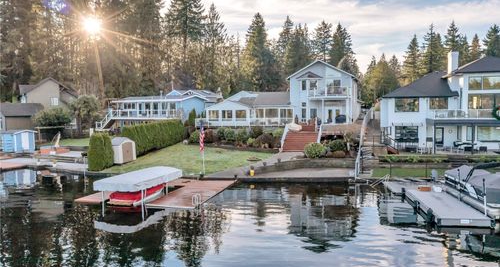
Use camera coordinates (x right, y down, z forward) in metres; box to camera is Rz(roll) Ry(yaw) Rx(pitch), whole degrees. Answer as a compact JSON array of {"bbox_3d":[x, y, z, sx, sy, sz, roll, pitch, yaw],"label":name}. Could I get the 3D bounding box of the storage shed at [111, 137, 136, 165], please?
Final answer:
[{"bbox_3d":[-11.590,1.405,34.822,1.800,2.350,2.400,0,3,10],"label":"storage shed"}]

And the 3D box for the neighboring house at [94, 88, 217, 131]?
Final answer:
[{"bbox_3d":[-11.924,-3.356,54.394,12.200,5.600,13.500,0,3,15],"label":"neighboring house"}]

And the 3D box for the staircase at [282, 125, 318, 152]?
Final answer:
[{"bbox_3d":[5.403,0.430,41.386,3.700,2.800,3.900,0,3,12],"label":"staircase"}]

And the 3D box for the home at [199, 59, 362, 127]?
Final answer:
[{"bbox_3d":[4.566,-4.884,51.814,18.300,7.800,12.000,1,3,17],"label":"home"}]

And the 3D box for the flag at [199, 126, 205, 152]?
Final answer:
[{"bbox_3d":[-3.677,0.407,29.463,0.480,1.950,0.280,0,3,8],"label":"flag"}]

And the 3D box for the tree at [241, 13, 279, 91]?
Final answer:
[{"bbox_3d":[2.465,-18.278,103.165,9.632,26.737,9.632,0,3,0],"label":"tree"}]

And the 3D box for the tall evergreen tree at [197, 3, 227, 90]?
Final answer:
[{"bbox_3d":[-9.519,-18.540,99.141,7.718,28.261,7.718,0,3,0],"label":"tall evergreen tree"}]

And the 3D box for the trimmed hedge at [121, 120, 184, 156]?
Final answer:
[{"bbox_3d":[-10.199,0.241,42.271,1.400,3.250,11.300,0,3,14],"label":"trimmed hedge"}]

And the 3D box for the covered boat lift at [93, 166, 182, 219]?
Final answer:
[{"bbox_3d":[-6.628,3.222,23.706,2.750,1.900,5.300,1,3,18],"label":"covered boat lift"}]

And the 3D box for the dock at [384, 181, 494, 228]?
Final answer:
[{"bbox_3d":[10.006,3.744,22.088,3.100,0.550,9.200,0,3,9],"label":"dock"}]

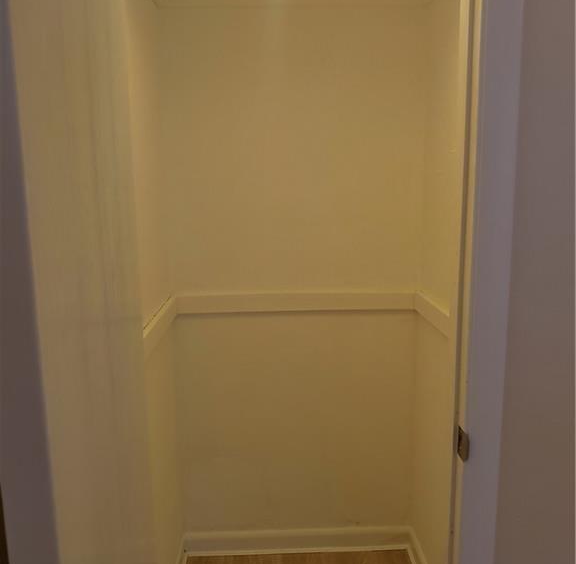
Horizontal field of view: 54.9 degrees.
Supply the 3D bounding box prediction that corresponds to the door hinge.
[{"bbox_3d":[0.343,0.317,1.081,0.011,0.055,0.045,-1,9,-2],"label":"door hinge"}]

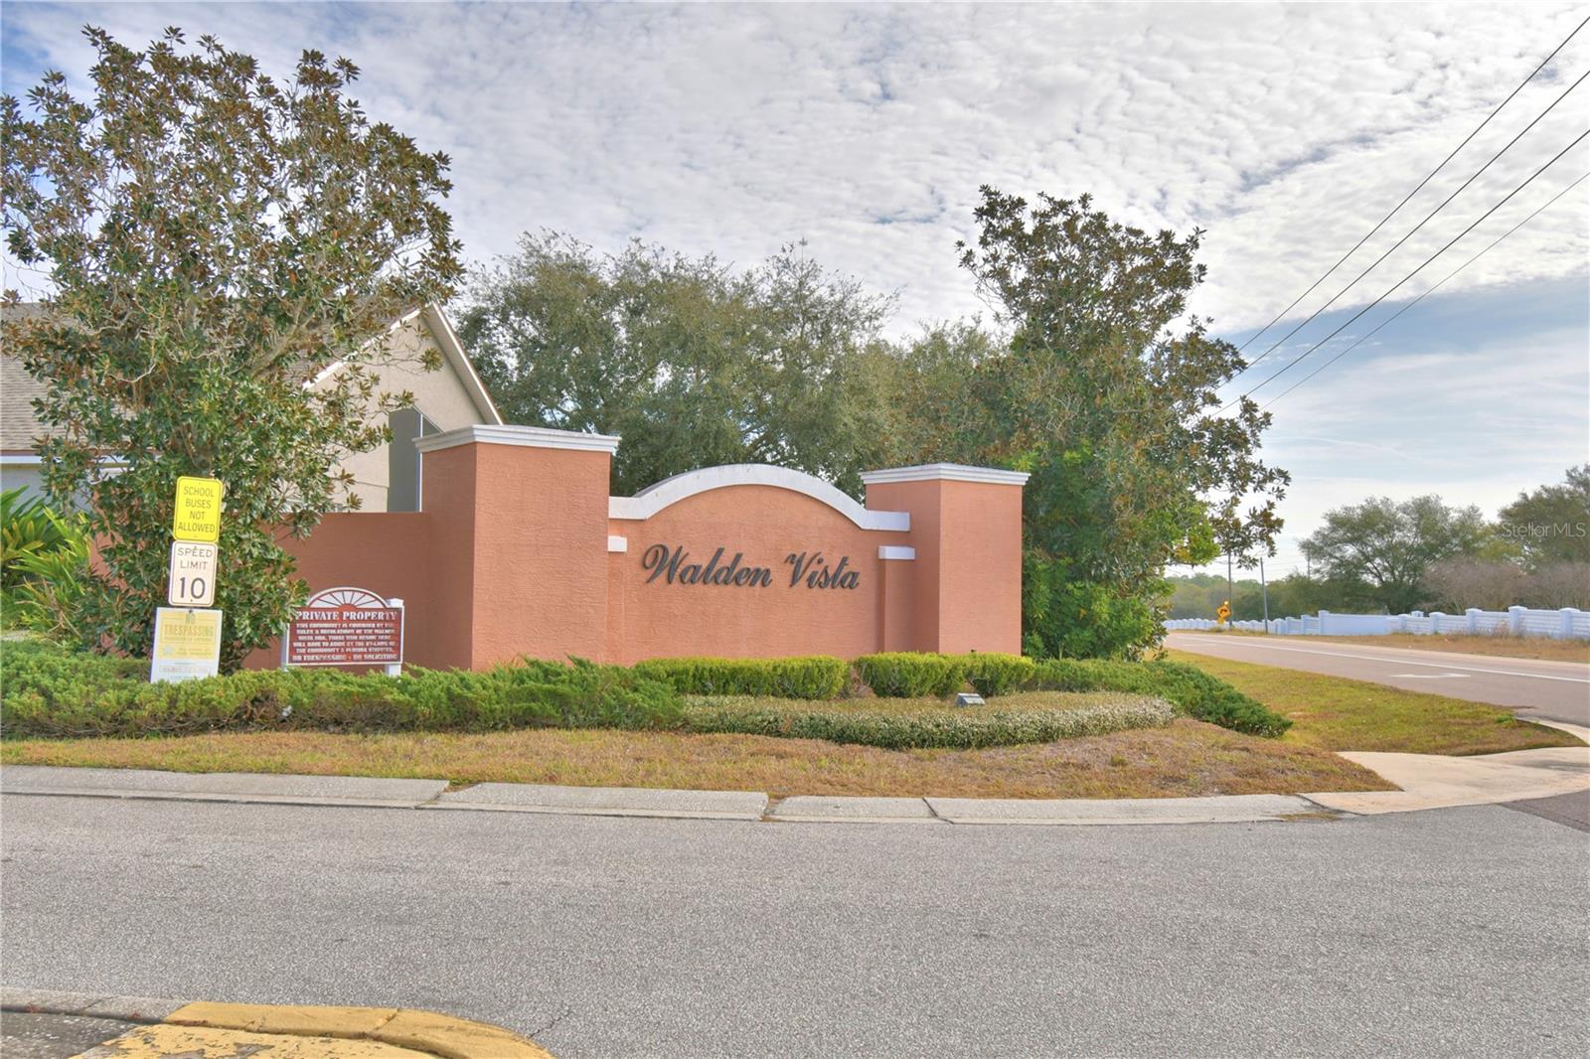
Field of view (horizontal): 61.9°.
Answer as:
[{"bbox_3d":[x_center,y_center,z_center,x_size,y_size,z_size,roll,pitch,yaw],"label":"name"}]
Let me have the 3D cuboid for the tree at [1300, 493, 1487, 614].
[{"bbox_3d":[36.975,2.111,81.817,11.200,8.535,10.500,0,-3,24],"label":"tree"}]

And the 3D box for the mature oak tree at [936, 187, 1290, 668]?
[{"bbox_3d":[4.790,-1.343,19.639,5.100,7.491,4.800,0,-3,14],"label":"mature oak tree"}]

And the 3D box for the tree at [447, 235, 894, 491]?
[{"bbox_3d":[-2.662,-1.898,29.796,10.200,9.486,9.400,1,-2,-5],"label":"tree"}]

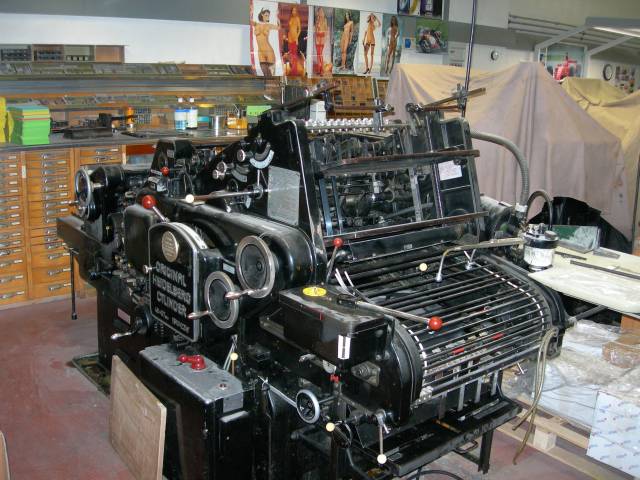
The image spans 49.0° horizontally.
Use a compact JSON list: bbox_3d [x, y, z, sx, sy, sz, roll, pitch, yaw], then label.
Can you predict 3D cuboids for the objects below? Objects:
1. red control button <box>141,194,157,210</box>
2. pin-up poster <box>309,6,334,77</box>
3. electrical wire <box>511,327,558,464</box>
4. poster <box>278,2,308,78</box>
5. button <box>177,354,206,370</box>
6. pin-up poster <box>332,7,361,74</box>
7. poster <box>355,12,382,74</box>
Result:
[{"bbox_3d":[-0.654,-0.143,2.680,0.053,0.053,0.053,-9,19,-39],"label":"red control button"},{"bbox_3d":[0.013,-1.696,6.020,0.285,0.600,0.010,-9,19,-39],"label":"pin-up poster"},{"bbox_3d":[0.821,0.605,2.700,0.130,0.530,0.090,7,15,18],"label":"electrical wire"},{"bbox_3d":[-0.221,-1.665,5.850,0.295,0.605,0.010,-9,19,-39],"label":"poster"},{"bbox_3d":[-0.453,0.431,2.480,0.108,0.045,0.050,6,15,13],"label":"button"},{"bbox_3d":[0.238,-1.747,6.200,0.300,0.580,0.010,-9,19,-39],"label":"pin-up poster"},{"bbox_3d":[0.459,-1.775,6.380,0.295,0.580,0.010,-9,19,-39],"label":"poster"}]

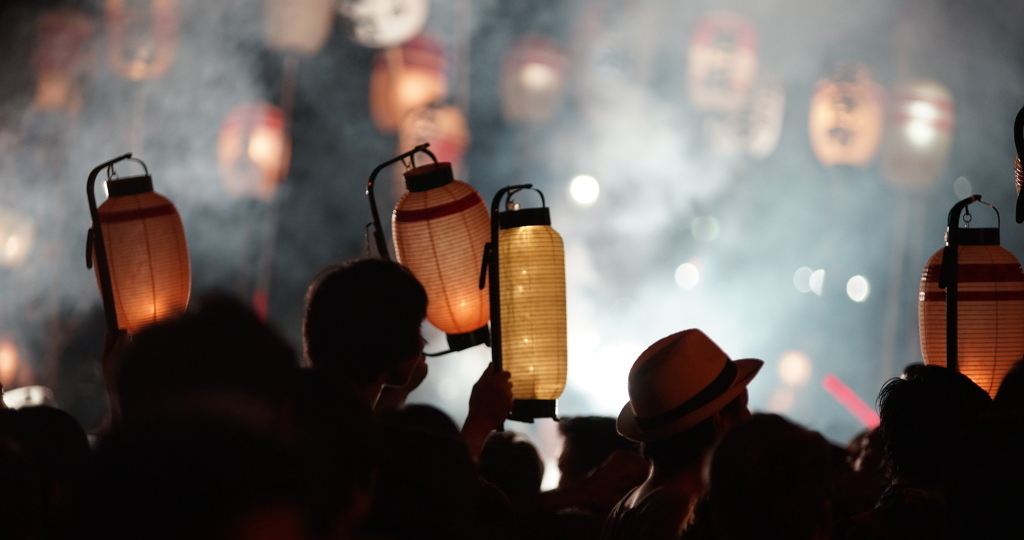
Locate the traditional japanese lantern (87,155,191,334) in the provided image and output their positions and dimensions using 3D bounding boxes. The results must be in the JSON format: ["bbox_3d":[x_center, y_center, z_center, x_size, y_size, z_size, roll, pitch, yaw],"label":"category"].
[{"bbox_3d":[-0.666,-0.022,7.650,0.178,0.360,0.172,-8,5,0],"label":"traditional japanese lantern"}]

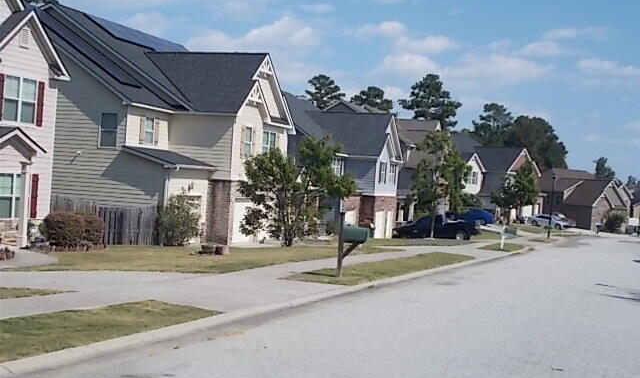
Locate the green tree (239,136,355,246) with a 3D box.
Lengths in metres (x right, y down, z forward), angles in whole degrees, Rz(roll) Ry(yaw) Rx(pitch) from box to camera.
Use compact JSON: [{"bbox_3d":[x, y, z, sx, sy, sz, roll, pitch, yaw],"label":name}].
[{"bbox_3d":[-1.105,0.071,37.993,4.500,4.550,4.700,3,0,0],"label":"green tree"}]

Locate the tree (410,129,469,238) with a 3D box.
[{"bbox_3d":[7.492,-0.165,58.981,3.900,7.020,3.900,3,0,20],"label":"tree"}]

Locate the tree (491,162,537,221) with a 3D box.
[{"bbox_3d":[18.098,0.436,85.991,4.400,6.000,4.400,3,0,18],"label":"tree"}]

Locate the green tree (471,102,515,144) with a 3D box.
[{"bbox_3d":[26.151,-4.603,141.952,7.500,17.700,7.500,3,0,20],"label":"green tree"}]

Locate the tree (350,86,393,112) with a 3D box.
[{"bbox_3d":[6.612,-5.847,127.975,6.500,17.000,6.500,3,0,18],"label":"tree"}]

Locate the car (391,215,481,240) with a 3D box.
[{"bbox_3d":[8.192,2.672,65.000,5.800,1.880,2.000,3,0,20],"label":"car"}]

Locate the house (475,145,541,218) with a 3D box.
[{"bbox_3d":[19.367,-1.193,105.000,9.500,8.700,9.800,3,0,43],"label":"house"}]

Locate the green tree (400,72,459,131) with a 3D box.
[{"bbox_3d":[13.577,-5.427,117.949,8.500,18.660,8.500,3,0,20],"label":"green tree"}]

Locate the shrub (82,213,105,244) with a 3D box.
[{"bbox_3d":[-7.025,1.239,28.299,1.000,0.980,1.000,3,0,18],"label":"shrub"}]

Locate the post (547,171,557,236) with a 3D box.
[{"bbox_3d":[18.782,1.250,74.992,0.500,5.350,0.500,3,0,18],"label":"post"}]

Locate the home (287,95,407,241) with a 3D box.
[{"bbox_3d":[-1.083,-1.967,68.421,13.800,10.100,14.500,3,0,18],"label":"home"}]

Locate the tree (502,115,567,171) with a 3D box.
[{"bbox_3d":[31.732,-3.220,137.958,10.000,15.530,10.000,3,0,20],"label":"tree"}]

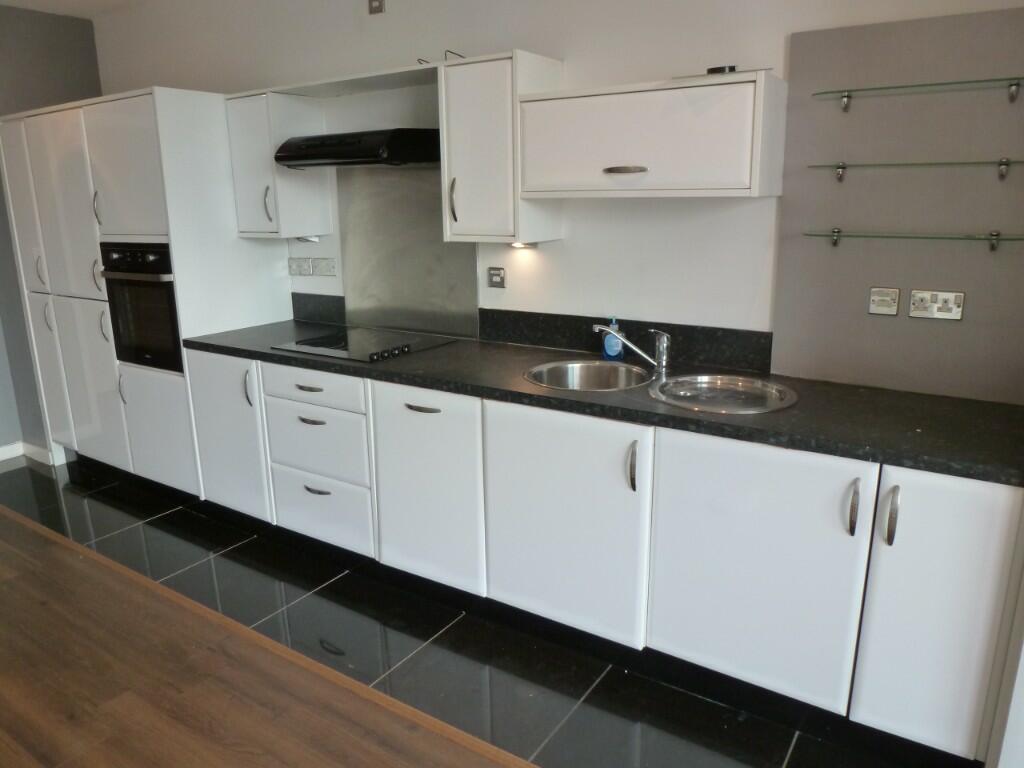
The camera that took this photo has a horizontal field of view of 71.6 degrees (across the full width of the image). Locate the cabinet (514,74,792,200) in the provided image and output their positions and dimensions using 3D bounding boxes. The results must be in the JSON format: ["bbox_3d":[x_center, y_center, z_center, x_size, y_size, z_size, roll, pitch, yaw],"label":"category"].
[{"bbox_3d":[0.446,-0.786,2.341,0.806,0.335,0.295,8,16,32],"label":"cabinet"}]

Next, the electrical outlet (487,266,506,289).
[{"bbox_3d":[-0.065,-0.448,2.992,0.085,0.085,0.012,8,17,32],"label":"electrical outlet"}]

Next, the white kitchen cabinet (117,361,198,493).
[{"bbox_3d":[-1.557,0.153,3.663,0.565,0.575,0.575,8,16,32],"label":"white kitchen cabinet"}]

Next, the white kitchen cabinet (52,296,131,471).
[{"bbox_3d":[-2.112,-0.069,4.015,0.606,0.921,0.580,8,17,32],"label":"white kitchen cabinet"}]

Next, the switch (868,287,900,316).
[{"bbox_3d":[1.169,-0.258,2.206,0.084,0.085,0.012,8,17,32],"label":"switch"}]

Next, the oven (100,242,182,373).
[{"bbox_3d":[-1.625,-0.428,3.564,0.592,0.591,0.550,8,17,32],"label":"oven"}]

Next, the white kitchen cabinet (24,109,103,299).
[{"bbox_3d":[-2.042,-0.924,3.717,0.570,0.890,0.575,8,16,32],"label":"white kitchen cabinet"}]

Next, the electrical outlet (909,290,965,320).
[{"bbox_3d":[1.294,-0.238,2.128,0.143,0.084,0.012,8,17,32],"label":"electrical outlet"}]

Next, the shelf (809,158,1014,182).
[{"bbox_3d":[1.147,-0.611,2.015,0.565,0.042,0.125,8,16,32],"label":"shelf"}]

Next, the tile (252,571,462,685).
[{"bbox_3d":[-0.574,0.888,2.634,0.610,0.010,0.503,8,17,32],"label":"tile"}]

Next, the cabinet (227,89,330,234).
[{"bbox_3d":[-1.077,-0.997,3.295,0.306,0.608,0.298,8,16,32],"label":"cabinet"}]

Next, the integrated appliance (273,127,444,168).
[{"bbox_3d":[-0.603,-0.962,2.922,0.605,0.120,0.480,8,17,32],"label":"integrated appliance"}]

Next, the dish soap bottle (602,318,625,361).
[{"bbox_3d":[0.384,-0.172,2.658,0.074,0.158,0.048,5,15,20],"label":"dish soap bottle"}]

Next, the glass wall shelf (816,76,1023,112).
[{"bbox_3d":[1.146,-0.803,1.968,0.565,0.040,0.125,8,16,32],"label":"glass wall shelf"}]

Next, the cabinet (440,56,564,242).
[{"bbox_3d":[-0.035,-0.870,2.682,0.350,0.640,0.311,8,17,32],"label":"cabinet"}]

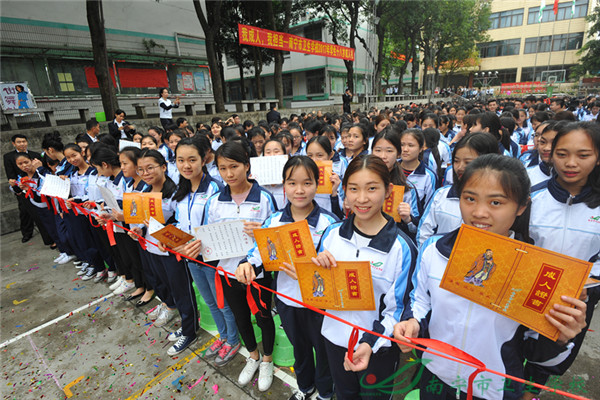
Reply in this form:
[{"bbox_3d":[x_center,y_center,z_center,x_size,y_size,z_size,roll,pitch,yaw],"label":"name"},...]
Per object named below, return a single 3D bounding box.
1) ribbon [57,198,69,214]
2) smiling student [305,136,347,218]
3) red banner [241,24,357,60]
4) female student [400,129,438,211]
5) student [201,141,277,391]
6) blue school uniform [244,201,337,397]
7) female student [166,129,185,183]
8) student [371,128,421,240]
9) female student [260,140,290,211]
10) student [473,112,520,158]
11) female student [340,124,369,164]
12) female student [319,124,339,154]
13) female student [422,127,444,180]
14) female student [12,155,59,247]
[{"bbox_3d":[-2.256,0.062,2.850,0.070,0.170,0.040,10,22,36],"label":"ribbon"},{"bbox_3d":[0.178,0.332,2.299,0.470,1.590,0.400,3,20,12],"label":"smiling student"},{"bbox_3d":[0.480,-7.700,15.040,0.100,0.720,9.100,11,22,38],"label":"red banner"},{"bbox_3d":[0.886,0.210,2.479,0.460,1.580,0.320,10,22,36],"label":"female student"},{"bbox_3d":[-0.322,0.462,1.811,0.480,1.610,0.380,1,20,6],"label":"student"},{"bbox_3d":[0.040,0.592,1.678,0.480,1.290,0.370,4,19,23],"label":"blue school uniform"},{"bbox_3d":[-1.167,0.100,3.095,0.450,1.580,0.330,1,20,8],"label":"female student"},{"bbox_3d":[0.608,0.284,2.254,0.470,1.610,0.400,5,21,18],"label":"student"},{"bbox_3d":[-0.196,0.291,2.442,0.460,1.560,0.380,7,20,30],"label":"female student"},{"bbox_3d":[1.409,0.184,2.403,0.320,1.620,0.440,-8,18,-14],"label":"student"},{"bbox_3d":[0.517,0.102,2.852,0.450,1.610,0.330,8,21,24],"label":"female student"},{"bbox_3d":[0.282,0.048,3.098,0.450,1.590,0.330,6,21,20],"label":"female student"},{"bbox_3d":[1.252,0.046,2.968,0.300,1.560,0.440,7,20,28],"label":"female student"},{"bbox_3d":[-3.700,0.030,4.220,0.520,1.420,0.550,5,21,18],"label":"female student"}]

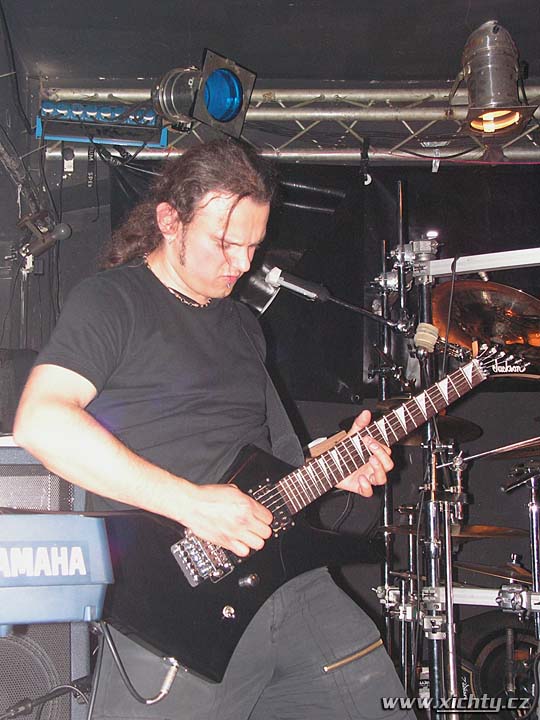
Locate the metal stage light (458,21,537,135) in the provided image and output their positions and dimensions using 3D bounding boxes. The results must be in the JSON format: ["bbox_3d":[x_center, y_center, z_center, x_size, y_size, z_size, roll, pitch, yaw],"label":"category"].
[{"bbox_3d":[0.853,-1.055,4.270,0.280,0.400,0.260,1,-15,9],"label":"metal stage light"}]

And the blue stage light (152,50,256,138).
[{"bbox_3d":[-0.302,-1.018,4.388,0.390,0.265,0.260,13,-1,44],"label":"blue stage light"}]

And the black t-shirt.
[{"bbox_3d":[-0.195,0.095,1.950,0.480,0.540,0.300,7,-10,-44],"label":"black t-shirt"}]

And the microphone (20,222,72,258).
[{"bbox_3d":[-0.680,-0.365,3.550,0.165,0.052,0.052,-31,-14,9],"label":"microphone"}]

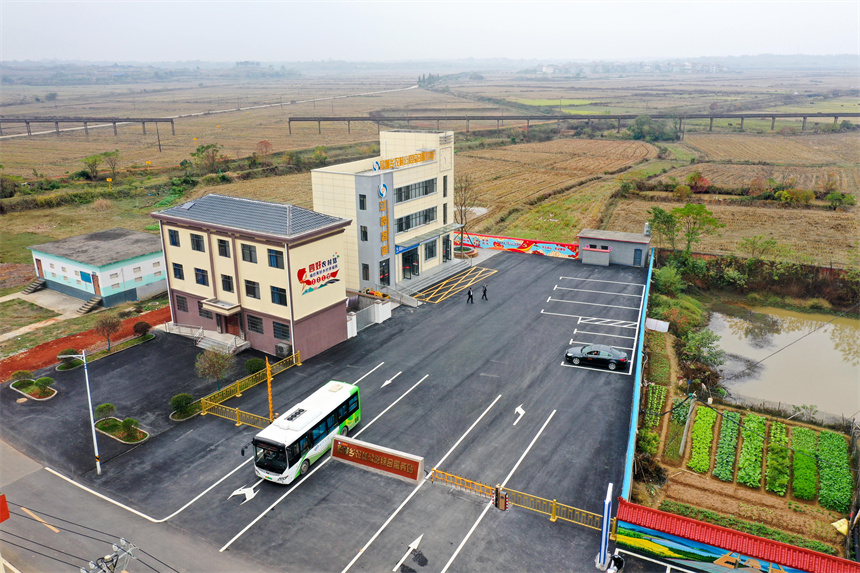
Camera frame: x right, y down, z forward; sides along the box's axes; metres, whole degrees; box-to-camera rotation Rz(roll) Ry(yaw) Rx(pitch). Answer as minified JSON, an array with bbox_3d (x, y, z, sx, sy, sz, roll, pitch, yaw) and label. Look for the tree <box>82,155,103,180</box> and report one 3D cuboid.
[{"bbox_3d":[-72.942,-25.692,144.069,4.300,5.500,4.200,12,22,33],"label":"tree"}]

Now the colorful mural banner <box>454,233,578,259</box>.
[{"bbox_3d":[10.831,-5.369,86.502,17.000,1.900,0.300,8,20,23],"label":"colorful mural banner"}]

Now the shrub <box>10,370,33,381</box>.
[{"bbox_3d":[-31.185,7.073,51.077,1.700,1.000,1.700,12,22,33],"label":"shrub"}]

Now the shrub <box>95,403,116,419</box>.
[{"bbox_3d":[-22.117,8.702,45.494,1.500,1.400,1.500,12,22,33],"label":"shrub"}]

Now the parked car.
[{"bbox_3d":[13.635,5.579,54.466,4.980,1.480,1.850,7,20,20],"label":"parked car"}]

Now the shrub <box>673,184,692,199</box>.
[{"bbox_3d":[47.136,-17.678,124.831,3.600,2.600,3.600,0,18,0],"label":"shrub"}]

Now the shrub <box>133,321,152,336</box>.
[{"bbox_3d":[-25.767,3.812,59.972,1.550,1.350,1.550,0,18,0],"label":"shrub"}]

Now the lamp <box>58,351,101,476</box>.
[{"bbox_3d":[-19.940,7.497,38.253,1.600,7.920,0.300,-14,23,-36],"label":"lamp"}]

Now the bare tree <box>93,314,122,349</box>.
[{"bbox_3d":[-27.501,4.021,56.880,2.400,3.100,2.400,12,22,33],"label":"bare tree"}]

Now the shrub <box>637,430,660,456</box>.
[{"bbox_3d":[13.695,9.832,42.009,1.600,1.500,1.600,0,18,0],"label":"shrub"}]

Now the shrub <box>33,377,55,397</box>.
[{"bbox_3d":[-28.524,7.329,49.505,1.450,1.250,1.450,0,18,0],"label":"shrub"}]

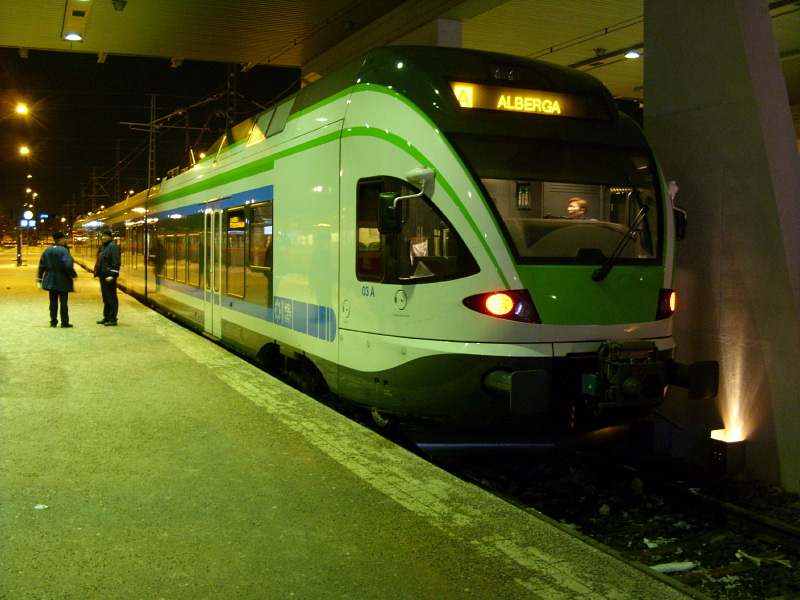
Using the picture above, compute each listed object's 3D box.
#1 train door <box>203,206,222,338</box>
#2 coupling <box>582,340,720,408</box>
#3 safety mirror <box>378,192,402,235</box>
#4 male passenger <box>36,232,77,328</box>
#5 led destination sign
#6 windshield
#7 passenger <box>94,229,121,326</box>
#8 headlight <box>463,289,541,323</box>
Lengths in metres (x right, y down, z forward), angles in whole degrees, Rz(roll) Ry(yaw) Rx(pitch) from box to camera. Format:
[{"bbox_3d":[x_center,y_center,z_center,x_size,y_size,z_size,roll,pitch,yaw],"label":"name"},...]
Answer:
[{"bbox_3d":[-3.354,-0.487,15.890,0.100,2.250,1.500,-1,4,-23],"label":"train door"},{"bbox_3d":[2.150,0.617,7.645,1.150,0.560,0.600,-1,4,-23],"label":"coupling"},{"bbox_3d":[-0.083,-0.778,7.892,0.200,0.370,0.120,-1,4,-23],"label":"safety mirror"},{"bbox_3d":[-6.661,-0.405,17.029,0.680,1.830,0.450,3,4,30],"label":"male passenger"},{"bbox_3d":[1.344,-1.968,8.698,1.750,0.320,0.160,-1,-16,-23],"label":"led destination sign"},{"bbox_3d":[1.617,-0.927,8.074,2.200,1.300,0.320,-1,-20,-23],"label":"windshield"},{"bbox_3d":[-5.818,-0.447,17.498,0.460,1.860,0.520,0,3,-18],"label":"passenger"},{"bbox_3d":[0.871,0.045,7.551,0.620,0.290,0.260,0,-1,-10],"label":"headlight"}]

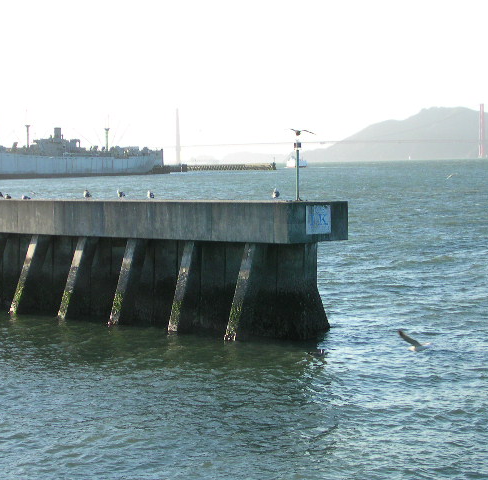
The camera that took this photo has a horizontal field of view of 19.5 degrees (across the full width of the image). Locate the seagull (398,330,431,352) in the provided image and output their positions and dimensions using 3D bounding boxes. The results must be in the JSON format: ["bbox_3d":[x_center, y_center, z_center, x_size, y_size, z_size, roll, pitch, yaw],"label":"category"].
[{"bbox_3d":[4.431,2.638,37.000,0.580,0.480,0.850,1,4,30],"label":"seagull"}]

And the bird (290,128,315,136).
[{"bbox_3d":[1.906,-3.474,46.000,0.850,0.270,0.500,-2,3,-9],"label":"bird"}]

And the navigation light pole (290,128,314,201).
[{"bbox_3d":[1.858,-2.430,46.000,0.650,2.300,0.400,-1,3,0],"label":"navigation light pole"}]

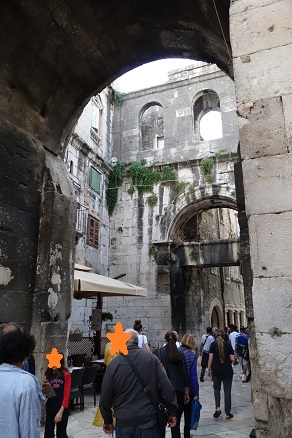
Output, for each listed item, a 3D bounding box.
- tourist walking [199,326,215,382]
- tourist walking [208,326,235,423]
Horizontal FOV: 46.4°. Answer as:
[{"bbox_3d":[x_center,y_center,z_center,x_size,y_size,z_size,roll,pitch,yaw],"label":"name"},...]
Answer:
[{"bbox_3d":[2.109,4.615,11.621,0.520,1.740,0.450,-5,-19,14],"label":"tourist walking"},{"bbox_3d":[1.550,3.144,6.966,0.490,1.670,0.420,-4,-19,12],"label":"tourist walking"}]

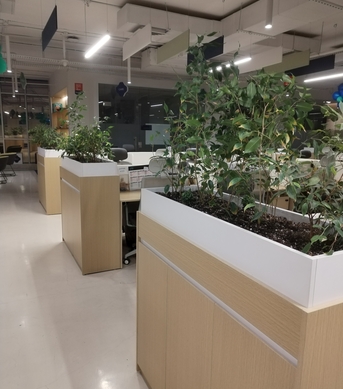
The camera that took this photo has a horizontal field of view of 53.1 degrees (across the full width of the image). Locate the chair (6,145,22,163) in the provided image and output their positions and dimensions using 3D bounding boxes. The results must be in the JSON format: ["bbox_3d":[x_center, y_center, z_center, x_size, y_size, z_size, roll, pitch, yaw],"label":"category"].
[{"bbox_3d":[-6.025,-1.355,13.200,0.600,0.880,0.580,-3,10,-25],"label":"chair"}]

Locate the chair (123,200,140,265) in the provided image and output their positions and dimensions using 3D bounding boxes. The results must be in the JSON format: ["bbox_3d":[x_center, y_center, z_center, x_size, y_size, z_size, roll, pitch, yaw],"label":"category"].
[{"bbox_3d":[-0.196,0.181,3.682,0.640,1.190,0.650,-3,10,-25],"label":"chair"}]

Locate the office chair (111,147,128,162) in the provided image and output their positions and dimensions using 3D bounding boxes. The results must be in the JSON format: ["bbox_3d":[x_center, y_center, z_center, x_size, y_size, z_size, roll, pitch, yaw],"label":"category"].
[{"bbox_3d":[-0.687,-0.030,4.833,0.640,1.210,0.640,-3,10,-25],"label":"office chair"}]

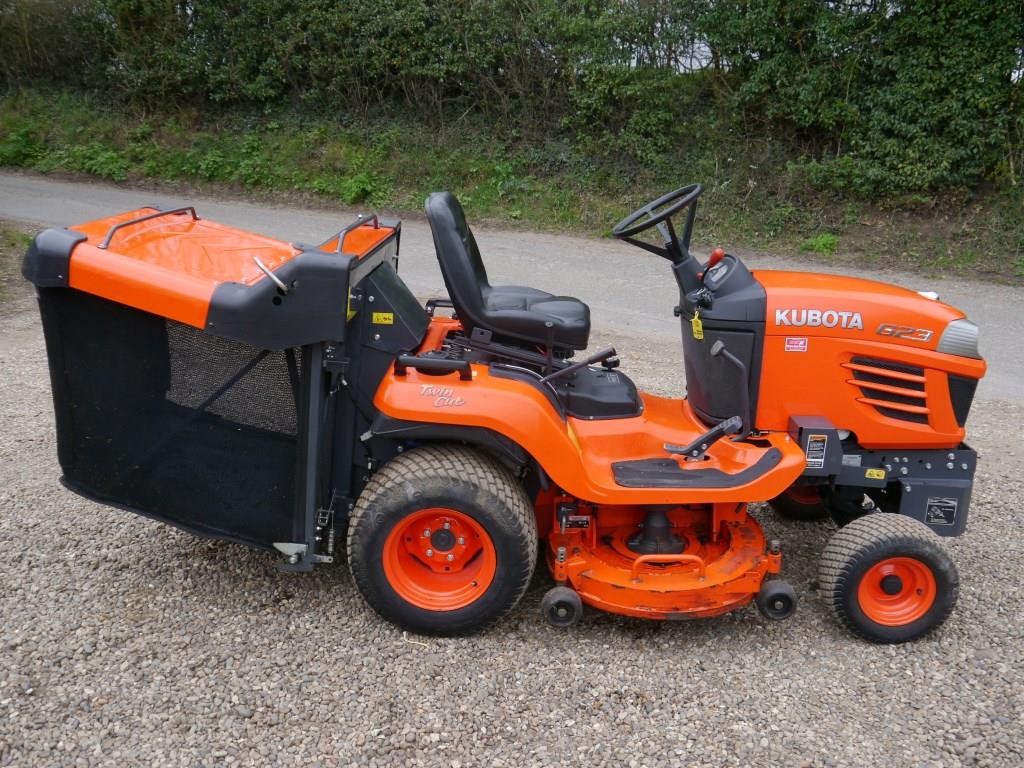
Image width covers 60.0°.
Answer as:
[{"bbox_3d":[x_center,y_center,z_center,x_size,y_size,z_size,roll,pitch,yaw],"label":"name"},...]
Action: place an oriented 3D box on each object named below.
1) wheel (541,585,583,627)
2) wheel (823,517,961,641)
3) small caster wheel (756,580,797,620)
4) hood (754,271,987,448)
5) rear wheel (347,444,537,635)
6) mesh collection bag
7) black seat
[{"bbox_3d":[0.149,0.666,2.648,0.125,0.125,0.060,2,17,2],"label":"wheel"},{"bbox_3d":[1.155,0.600,2.729,0.400,0.400,0.168,2,17,2],"label":"wheel"},{"bbox_3d":[0.799,0.654,2.679,0.120,0.120,0.060,2,17,2],"label":"small caster wheel"},{"bbox_3d":[1.141,-0.112,2.947,0.730,0.520,0.490,2,17,2],"label":"hood"},{"bbox_3d":[-0.209,0.486,2.724,0.576,0.576,0.270,2,17,2],"label":"rear wheel"},{"bbox_3d":[-0.954,-0.037,3.059,0.730,0.790,1.020,2,17,2],"label":"mesh collection bag"},{"bbox_3d":[-0.003,-0.384,2.915,0.530,0.480,0.480,2,17,2],"label":"black seat"}]

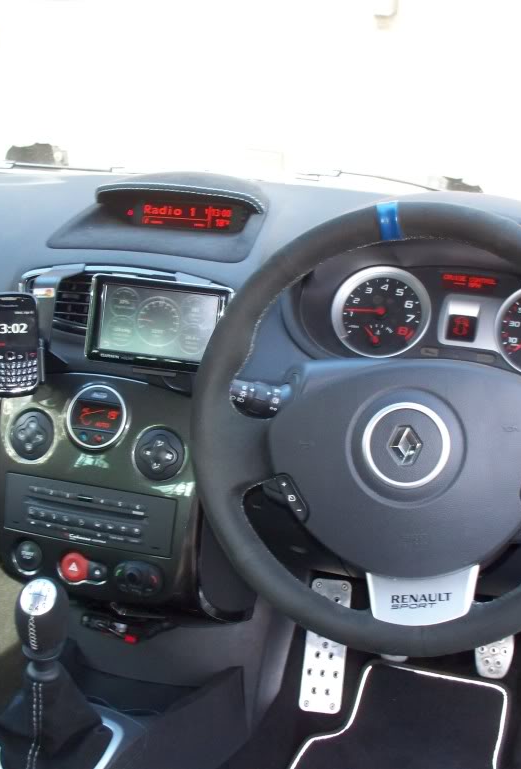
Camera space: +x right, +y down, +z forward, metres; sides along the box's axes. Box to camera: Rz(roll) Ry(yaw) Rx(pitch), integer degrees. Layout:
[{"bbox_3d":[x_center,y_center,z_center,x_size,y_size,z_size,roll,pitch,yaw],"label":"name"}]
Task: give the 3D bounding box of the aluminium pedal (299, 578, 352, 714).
[{"bbox_3d":[0.091,0.360,1.464,0.060,0.178,0.020,5,-12,14],"label":"aluminium pedal"}]

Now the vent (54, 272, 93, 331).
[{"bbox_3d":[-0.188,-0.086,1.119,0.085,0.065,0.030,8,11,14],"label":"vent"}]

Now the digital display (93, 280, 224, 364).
[{"bbox_3d":[-0.097,-0.059,1.040,0.135,0.083,0.020,4,8,8],"label":"digital display"}]

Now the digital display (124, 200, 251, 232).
[{"bbox_3d":[-0.082,-0.191,1.202,0.143,0.035,0.015,8,13,14],"label":"digital display"}]

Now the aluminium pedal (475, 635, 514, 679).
[{"bbox_3d":[0.324,0.373,1.475,0.057,0.066,0.020,8,-6,14],"label":"aluminium pedal"}]

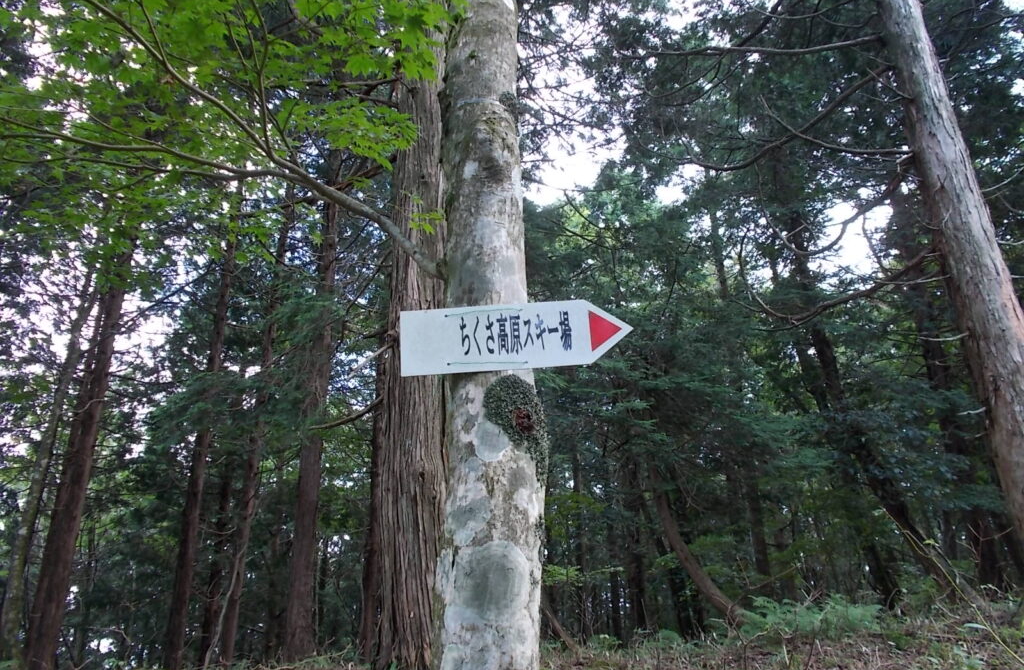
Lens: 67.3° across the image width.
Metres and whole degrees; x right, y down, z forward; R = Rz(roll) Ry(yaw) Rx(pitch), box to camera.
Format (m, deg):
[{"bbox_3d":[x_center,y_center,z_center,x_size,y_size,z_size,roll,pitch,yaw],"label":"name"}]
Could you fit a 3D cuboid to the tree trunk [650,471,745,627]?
[{"bbox_3d":[2.130,2.420,8.850,1.070,1.730,0.400,-1,-21,0],"label":"tree trunk"}]

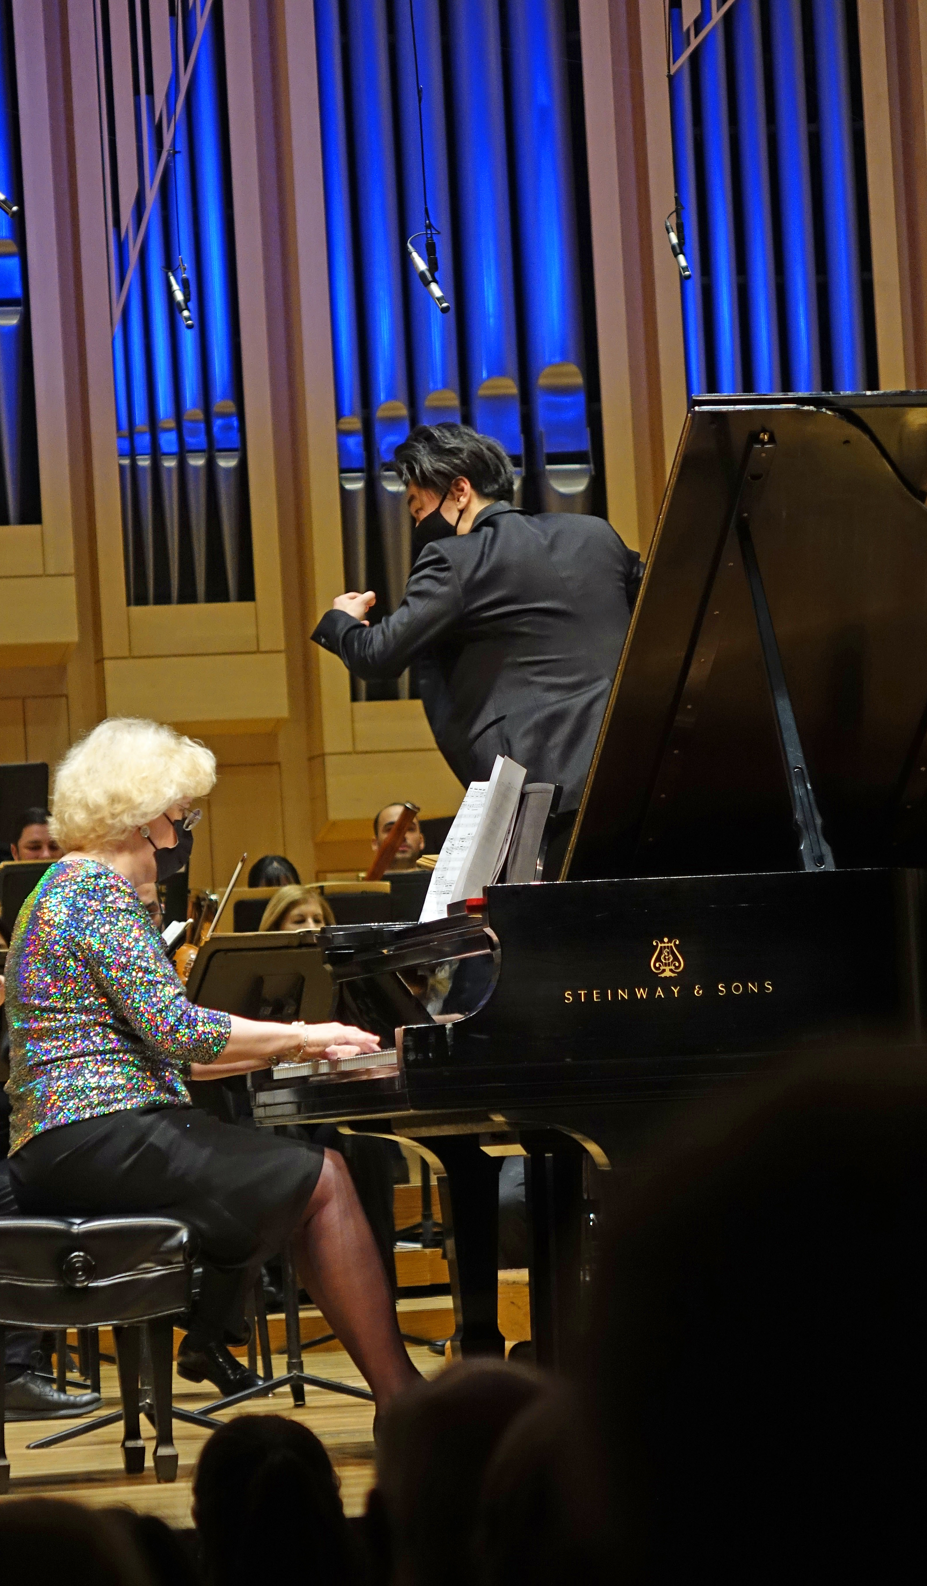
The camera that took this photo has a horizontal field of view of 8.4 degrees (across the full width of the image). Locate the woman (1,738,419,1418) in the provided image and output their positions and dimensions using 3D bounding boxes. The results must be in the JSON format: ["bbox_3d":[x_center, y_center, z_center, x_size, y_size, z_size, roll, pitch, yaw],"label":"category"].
[{"bbox_3d":[-0.400,0.539,11.230,0.800,1.361,0.520,-2,-3,-12],"label":"woman"}]

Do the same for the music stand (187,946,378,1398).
[{"bbox_3d":[-0.411,0.862,14.400,0.510,1.092,0.430,-1,-4,-38],"label":"music stand"}]

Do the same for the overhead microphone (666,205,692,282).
[{"bbox_3d":[0.615,-1.579,18.000,0.080,0.220,0.050,-4,-3,6],"label":"overhead microphone"}]

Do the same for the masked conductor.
[{"bbox_3d":[0.092,0.107,13.000,0.720,1.740,0.580,-1,-4,-37],"label":"masked conductor"}]

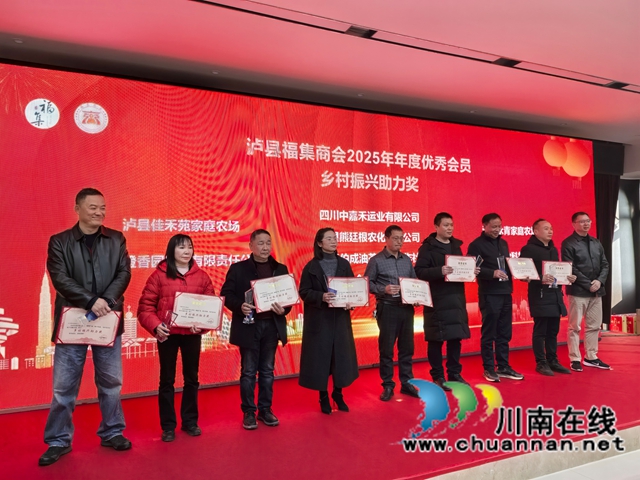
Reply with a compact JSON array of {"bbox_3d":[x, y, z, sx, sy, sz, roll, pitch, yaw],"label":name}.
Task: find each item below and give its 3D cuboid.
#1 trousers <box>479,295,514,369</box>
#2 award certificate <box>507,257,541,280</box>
[{"bbox_3d":[1.950,0.980,5.530,0.380,0.900,0.280,0,-3,-23],"label":"trousers"},{"bbox_3d":[2.151,0.305,5.272,0.355,0.250,0.012,0,-25,-23],"label":"award certificate"}]

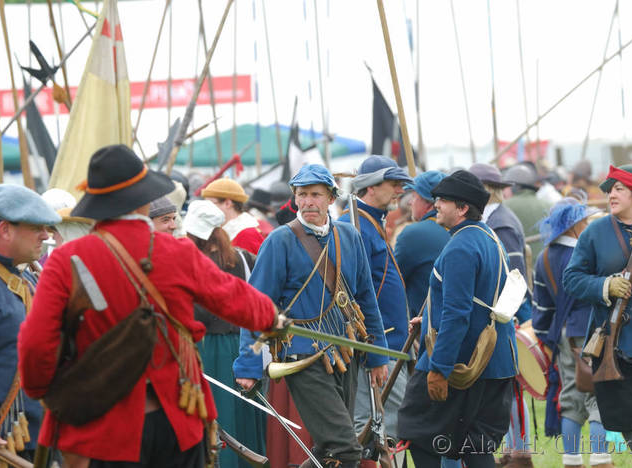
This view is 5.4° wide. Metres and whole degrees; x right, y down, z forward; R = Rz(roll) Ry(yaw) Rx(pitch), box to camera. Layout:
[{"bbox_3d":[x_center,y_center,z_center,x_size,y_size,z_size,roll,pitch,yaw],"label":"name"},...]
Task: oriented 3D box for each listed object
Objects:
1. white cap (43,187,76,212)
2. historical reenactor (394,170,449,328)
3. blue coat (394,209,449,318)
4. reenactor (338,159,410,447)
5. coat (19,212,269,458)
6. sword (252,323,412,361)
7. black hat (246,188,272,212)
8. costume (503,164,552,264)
[{"bbox_3d":[-1.611,-0.203,42.000,0.230,0.180,0.250,-1,0,30],"label":"white cap"},{"bbox_3d":[0.616,0.539,34.600,0.400,1.740,0.520,-1,0,37],"label":"historical reenactor"},{"bbox_3d":[0.611,0.276,34.600,0.380,0.800,0.520,-1,0,37],"label":"blue coat"},{"bbox_3d":[0.294,0.532,32.600,0.400,1.830,0.530,-1,0,22],"label":"reenactor"},{"bbox_3d":[-0.586,0.365,23.200,0.860,0.830,0.500,-1,0,3],"label":"coat"},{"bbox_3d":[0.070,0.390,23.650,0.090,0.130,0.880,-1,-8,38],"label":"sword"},{"bbox_3d":[-0.479,-0.289,58.000,0.280,0.180,0.300,-1,0,0],"label":"black hat"},{"bbox_3d":[1.701,0.278,54.000,0.550,1.720,0.420,-1,0,12],"label":"costume"}]

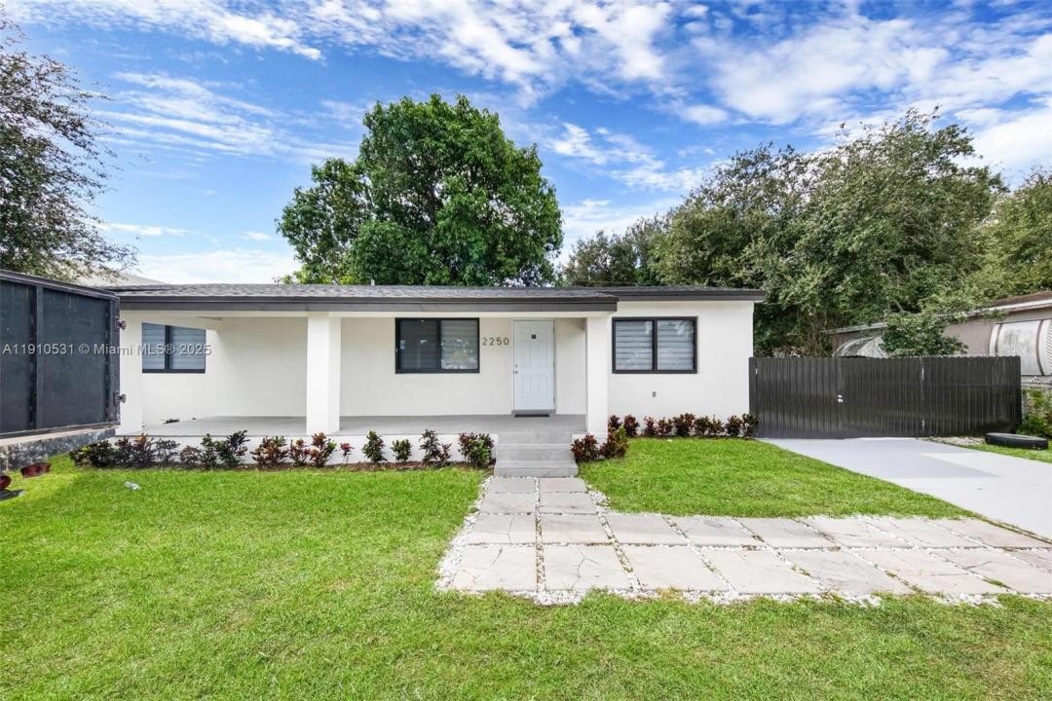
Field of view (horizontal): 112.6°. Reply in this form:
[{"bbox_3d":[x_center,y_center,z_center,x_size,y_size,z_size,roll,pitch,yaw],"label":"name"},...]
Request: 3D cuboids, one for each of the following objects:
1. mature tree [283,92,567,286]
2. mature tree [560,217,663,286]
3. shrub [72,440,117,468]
[{"bbox_3d":[-5.150,-4.929,17.252,13.300,14.400,12.500,0,-2,1],"label":"mature tree"},{"bbox_3d":[6.100,-3.103,23.696,8.000,11.200,7.500,0,-2,1],"label":"mature tree"},{"bbox_3d":[-6.780,1.647,5.608,0.550,0.440,0.480,0,-2,1],"label":"shrub"}]

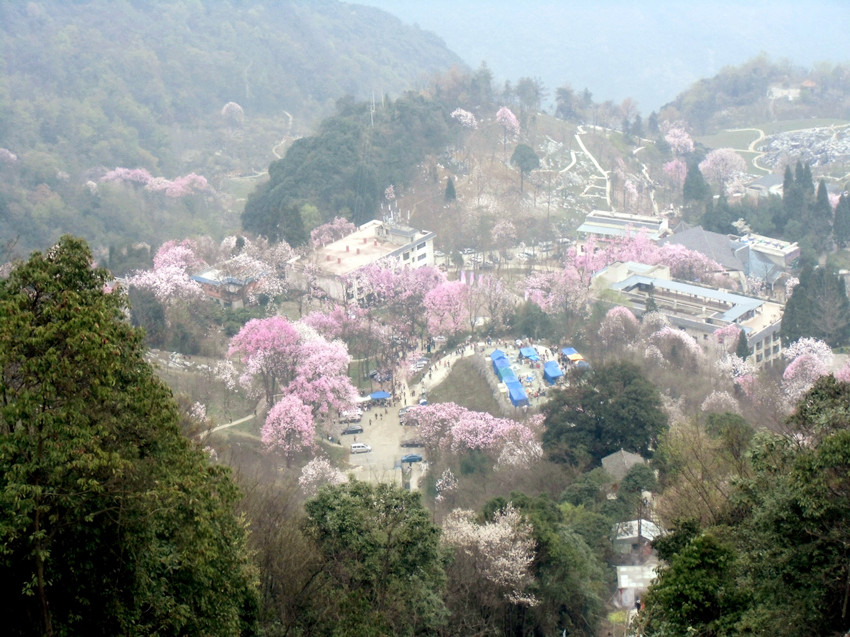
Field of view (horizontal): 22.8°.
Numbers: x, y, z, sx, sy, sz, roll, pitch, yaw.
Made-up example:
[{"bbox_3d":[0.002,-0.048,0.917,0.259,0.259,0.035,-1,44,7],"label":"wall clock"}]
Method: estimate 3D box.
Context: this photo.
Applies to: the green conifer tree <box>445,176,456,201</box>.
[{"bbox_3d":[7.310,-37.250,605.000,3.400,7.200,3.400,-3,23,0],"label":"green conifer tree"}]

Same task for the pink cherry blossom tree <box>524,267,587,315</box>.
[{"bbox_3d":[32.760,-6.640,530.000,15.300,12.800,13.000,-3,23,0],"label":"pink cherry blossom tree"}]

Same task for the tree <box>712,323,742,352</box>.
[{"bbox_3d":[71.220,4.830,497.000,7.000,8.000,6.500,-3,23,0],"label":"tree"}]

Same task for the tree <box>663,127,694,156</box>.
[{"bbox_3d":[81.370,-56.200,675.000,9.600,10.500,9.300,-3,23,0],"label":"tree"}]

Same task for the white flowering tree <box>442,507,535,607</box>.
[{"bbox_3d":[9.320,35.110,305.000,14.160,17.110,13.450,0,20,0],"label":"white flowering tree"}]

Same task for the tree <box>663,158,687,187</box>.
[{"bbox_3d":[84.080,-47.760,710.000,8.410,12.370,7.990,0,20,0],"label":"tree"}]

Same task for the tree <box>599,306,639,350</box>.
[{"bbox_3d":[49.040,3.290,535.000,10.140,13.020,9.630,0,20,0],"label":"tree"}]

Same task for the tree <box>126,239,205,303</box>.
[{"bbox_3d":[-72.520,-12.860,590.000,21.800,18.810,20.710,0,20,0],"label":"tree"}]

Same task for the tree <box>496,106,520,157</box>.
[{"bbox_3d":[25.310,-56.890,640.000,7.200,15.300,7.200,-3,23,0],"label":"tree"}]

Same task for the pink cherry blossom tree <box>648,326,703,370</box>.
[{"bbox_3d":[61.940,8.160,522.000,13.350,12.320,12.680,0,20,0],"label":"pink cherry blossom tree"}]

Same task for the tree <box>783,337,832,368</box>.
[{"bbox_3d":[94.580,9.890,522.000,12.360,10.750,11.750,0,20,0],"label":"tree"}]

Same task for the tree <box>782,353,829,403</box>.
[{"bbox_3d":[85.610,13.480,475.000,10.200,12.000,10.000,-3,23,0],"label":"tree"}]

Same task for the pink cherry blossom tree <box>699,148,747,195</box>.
[{"bbox_3d":[102.870,-50.490,730.000,16.600,16.660,15.770,0,20,0],"label":"pink cherry blossom tree"}]

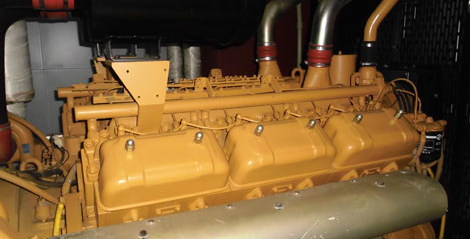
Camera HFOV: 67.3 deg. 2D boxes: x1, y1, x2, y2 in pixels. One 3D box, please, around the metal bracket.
[{"bbox_3d":[-0.256,-0.049,0.993,0.154,0.228,0.091,-6,12,-22],"label":"metal bracket"}]

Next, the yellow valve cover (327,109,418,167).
[{"bbox_3d":[0.440,0.035,1.139,0.330,0.126,0.152,-6,49,-22],"label":"yellow valve cover"}]

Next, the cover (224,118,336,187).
[{"bbox_3d":[0.131,0.066,1.012,0.330,0.126,0.152,-6,49,-22],"label":"cover"}]

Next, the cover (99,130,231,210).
[{"bbox_3d":[-0.177,0.097,0.884,0.330,0.126,0.152,-6,49,-22],"label":"cover"}]

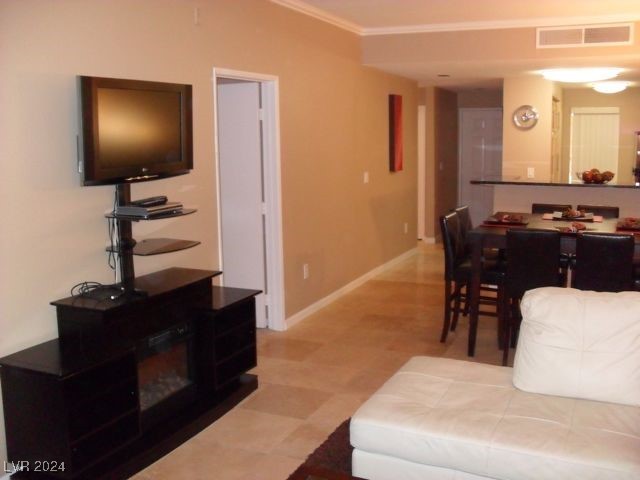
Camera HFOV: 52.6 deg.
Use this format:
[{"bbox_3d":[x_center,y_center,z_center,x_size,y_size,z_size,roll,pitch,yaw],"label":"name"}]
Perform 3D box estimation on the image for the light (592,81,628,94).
[{"bbox_3d":[4.091,-2.122,9.123,0.450,0.125,0.450,3,10,24],"label":"light"}]

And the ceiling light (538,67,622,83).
[{"bbox_3d":[2.849,-1.794,7.131,0.720,0.130,0.720,3,10,24],"label":"ceiling light"}]

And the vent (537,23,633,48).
[{"bbox_3d":[2.380,-1.842,5.838,0.800,0.190,0.030,3,10,24],"label":"vent"}]

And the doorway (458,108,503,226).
[{"bbox_3d":[2.735,-1.143,10.782,0.920,2.080,0.120,3,10,24],"label":"doorway"}]

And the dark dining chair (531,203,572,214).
[{"bbox_3d":[2.015,0.199,5.731,0.400,0.990,0.530,3,10,24],"label":"dark dining chair"}]

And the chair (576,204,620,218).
[{"bbox_3d":[2.368,0.224,5.575,0.400,0.990,0.530,3,10,24],"label":"chair"}]

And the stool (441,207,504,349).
[{"bbox_3d":[1.230,0.307,5.095,0.530,0.990,0.400,3,10,24],"label":"stool"}]

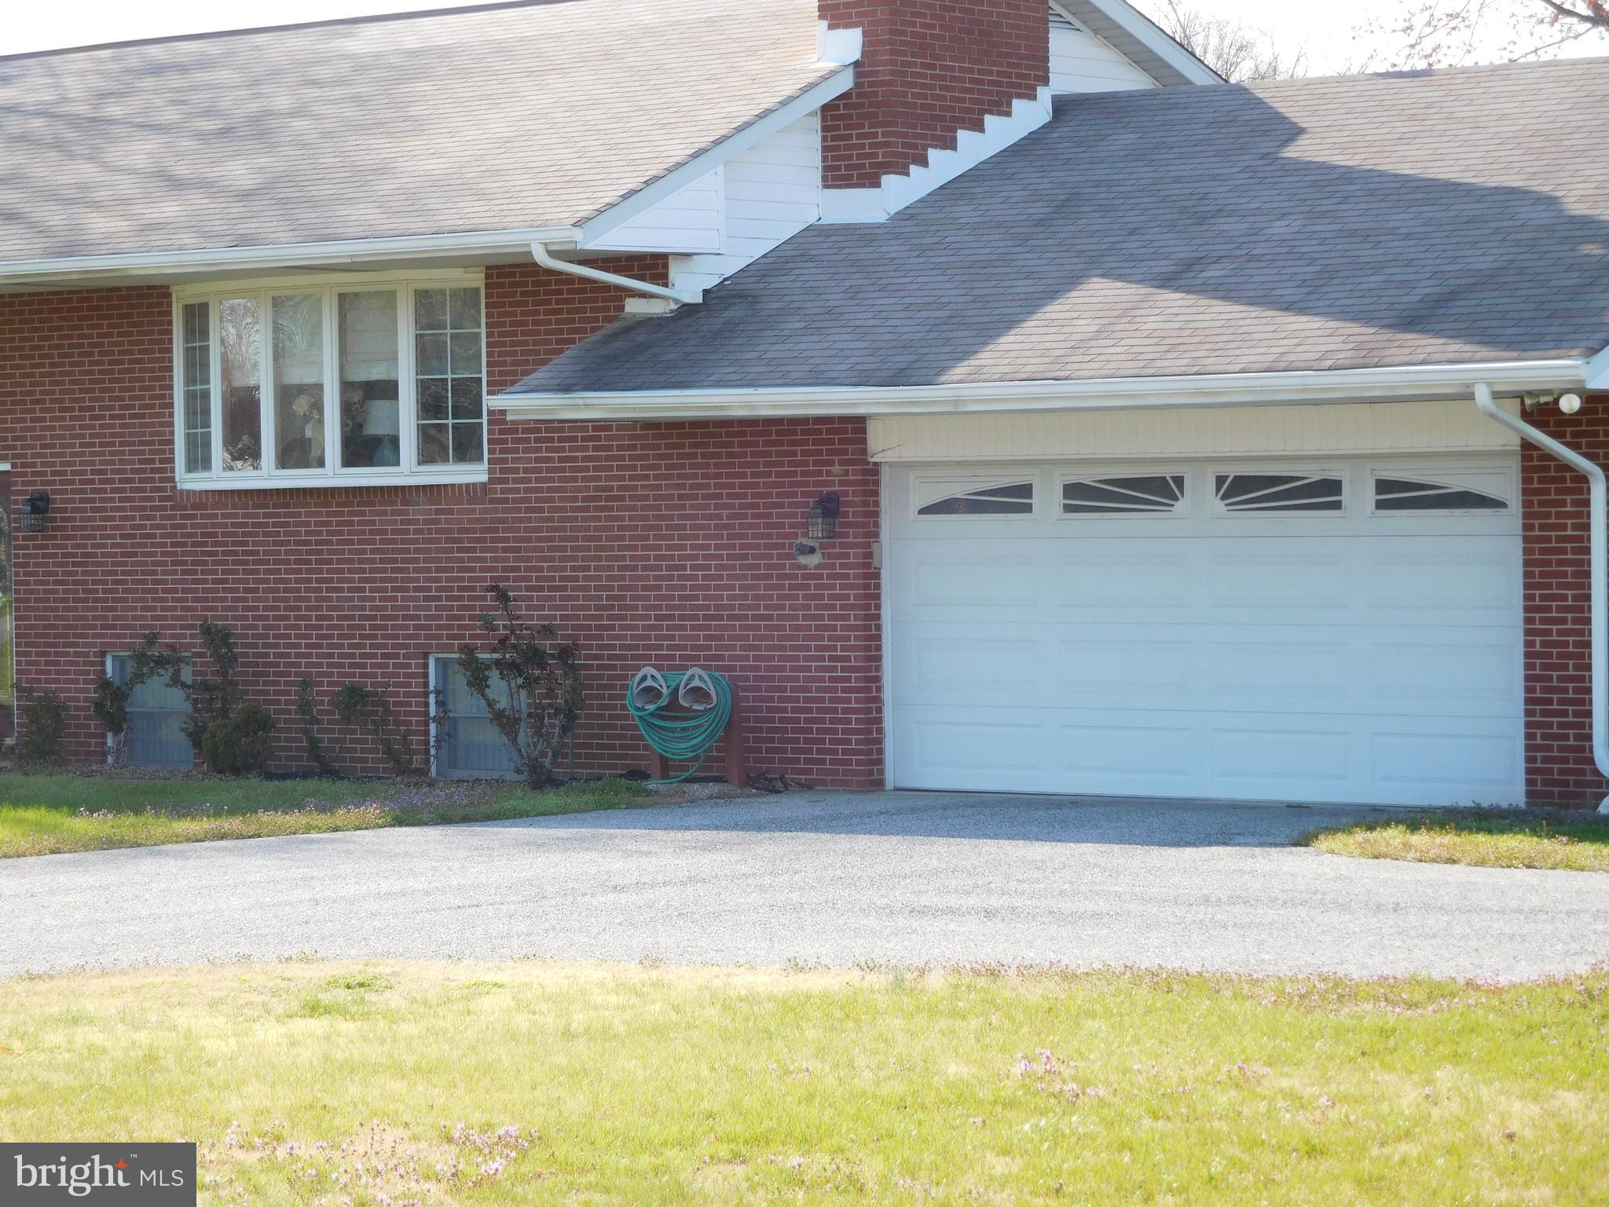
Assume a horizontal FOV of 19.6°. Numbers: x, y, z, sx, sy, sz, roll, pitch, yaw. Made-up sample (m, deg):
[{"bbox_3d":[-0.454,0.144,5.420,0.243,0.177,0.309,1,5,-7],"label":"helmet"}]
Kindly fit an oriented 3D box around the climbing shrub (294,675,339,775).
[{"bbox_3d":[-3.465,0.879,33.070,0.238,0.705,0.200,0,1,38],"label":"climbing shrub"}]

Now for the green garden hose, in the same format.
[{"bbox_3d":[-0.779,0.806,30.760,0.731,0.776,0.350,0,1,38],"label":"green garden hose"}]

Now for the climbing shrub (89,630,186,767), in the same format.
[{"bbox_3d":[-4.898,0.688,34.130,0.688,0.972,0.280,0,1,38],"label":"climbing shrub"}]

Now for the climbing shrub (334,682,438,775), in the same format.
[{"bbox_3d":[-2.965,0.889,32.672,0.694,0.641,0.300,0,1,38],"label":"climbing shrub"}]

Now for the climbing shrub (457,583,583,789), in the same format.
[{"bbox_3d":[-1.926,0.553,31.446,0.900,1.410,0.650,0,1,38],"label":"climbing shrub"}]

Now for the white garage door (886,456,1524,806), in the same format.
[{"bbox_3d":[2.414,0.163,28.981,4.679,2.095,0.100,0,1,38],"label":"white garage door"}]

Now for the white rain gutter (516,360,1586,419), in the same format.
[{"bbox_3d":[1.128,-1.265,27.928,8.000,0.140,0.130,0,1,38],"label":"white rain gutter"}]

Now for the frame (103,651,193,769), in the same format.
[{"bbox_3d":[-4.851,0.787,34.412,0.842,0.852,0.100,0,1,38],"label":"frame"}]

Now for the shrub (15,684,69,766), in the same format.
[{"bbox_3d":[-5.671,0.920,34.549,0.430,0.620,0.380,0,1,38],"label":"shrub"}]

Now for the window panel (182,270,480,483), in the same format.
[{"bbox_3d":[-3.493,-1.573,32.974,3.080,1.490,0.330,0,1,38],"label":"window panel"}]

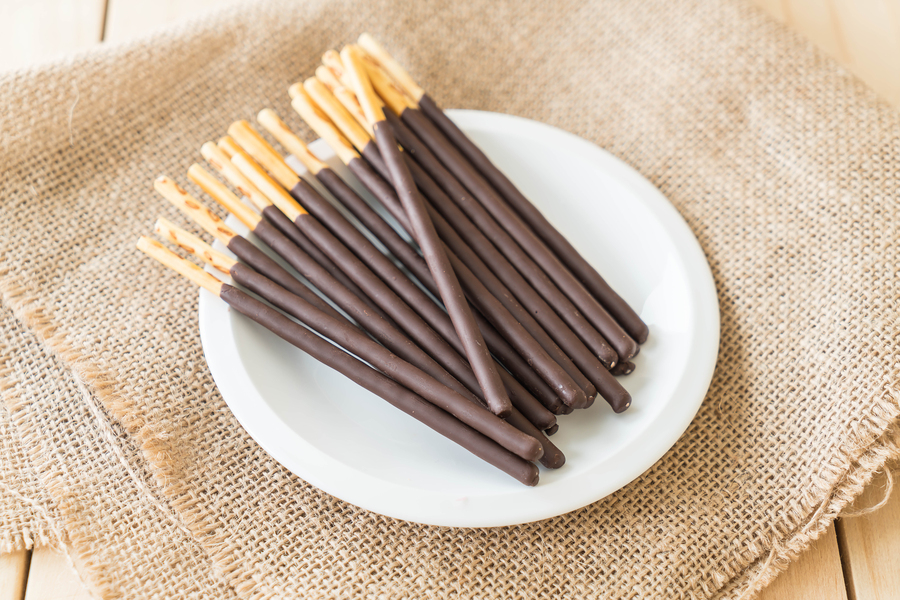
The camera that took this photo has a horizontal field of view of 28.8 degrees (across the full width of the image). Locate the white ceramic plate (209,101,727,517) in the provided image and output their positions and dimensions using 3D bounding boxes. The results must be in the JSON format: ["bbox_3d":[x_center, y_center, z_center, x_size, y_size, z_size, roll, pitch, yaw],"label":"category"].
[{"bbox_3d":[0.003,0.006,0.528,0.154,0.020,0.154,2,53,-2],"label":"white ceramic plate"}]

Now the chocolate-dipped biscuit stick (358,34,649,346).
[{"bbox_3d":[0.015,-0.037,0.548,0.006,0.006,0.139,-31,67,-24],"label":"chocolate-dipped biscuit stick"}]

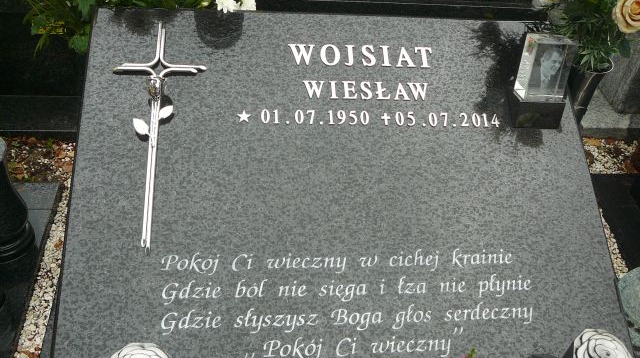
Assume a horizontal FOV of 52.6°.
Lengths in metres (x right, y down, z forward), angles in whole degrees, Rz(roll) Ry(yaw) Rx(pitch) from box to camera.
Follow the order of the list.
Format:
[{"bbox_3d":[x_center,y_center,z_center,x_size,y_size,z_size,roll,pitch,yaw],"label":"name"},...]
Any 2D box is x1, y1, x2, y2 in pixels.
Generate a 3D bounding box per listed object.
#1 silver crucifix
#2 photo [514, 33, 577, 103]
[{"bbox_3d":[-0.254,-0.082,1.010,0.148,0.034,0.406,0,65,-7],"label":"silver crucifix"},{"bbox_3d":[0.377,-0.187,1.083,0.067,0.095,0.044,0,31,-8],"label":"photo"}]

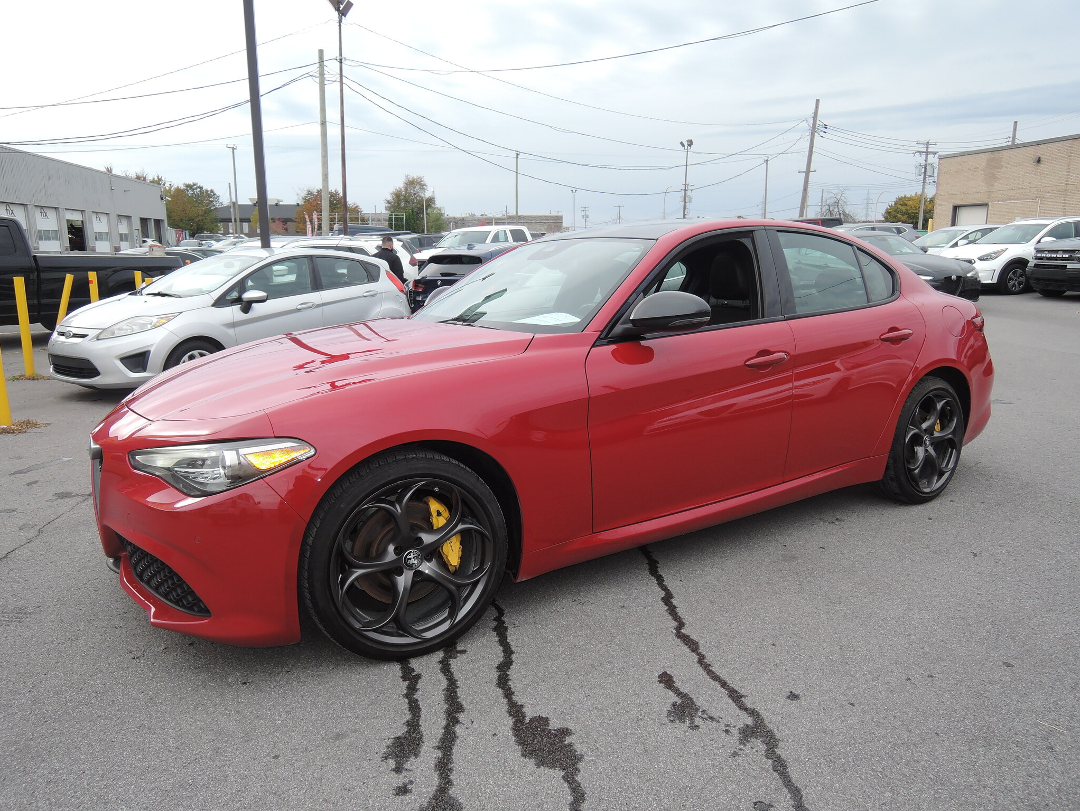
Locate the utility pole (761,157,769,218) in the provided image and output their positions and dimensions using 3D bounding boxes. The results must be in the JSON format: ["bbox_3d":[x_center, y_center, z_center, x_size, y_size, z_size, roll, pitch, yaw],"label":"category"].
[{"bbox_3d":[19.806,-16.655,65.937,0.270,9.860,0.270,-1,11,0],"label":"utility pole"}]

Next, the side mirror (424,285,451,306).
[{"bbox_3d":[-0.542,-0.610,4.164,0.200,0.165,0.245,-7,13,-33],"label":"side mirror"}]

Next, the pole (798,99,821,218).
[{"bbox_3d":[15.876,-12.837,45.025,1.000,10.520,0.320,11,12,30],"label":"pole"}]

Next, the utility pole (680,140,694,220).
[{"bbox_3d":[9.823,-13.298,50.867,0.750,9.120,0.300,0,11,0],"label":"utility pole"}]

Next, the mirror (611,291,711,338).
[{"bbox_3d":[0.447,-0.334,2.686,0.200,0.165,0.245,-7,13,-33],"label":"mirror"}]

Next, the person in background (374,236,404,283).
[{"bbox_3d":[-2.415,-1.842,12.168,0.540,1.770,0.330,5,12,25],"label":"person in background"}]

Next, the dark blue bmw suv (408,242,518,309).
[{"bbox_3d":[-0.780,-2.600,16.400,1.920,1.720,4.800,5,12,26],"label":"dark blue bmw suv"}]

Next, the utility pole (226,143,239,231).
[{"bbox_3d":[-28.558,-18.304,70.882,0.300,12.020,1.800,2,11,11],"label":"utility pole"}]

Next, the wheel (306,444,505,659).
[{"bbox_3d":[-0.434,0.461,2.391,0.662,0.662,0.232,-7,13,-34],"label":"wheel"}]

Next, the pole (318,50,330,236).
[{"bbox_3d":[-9.305,-10.057,32.449,0.300,9.990,0.300,2,11,0],"label":"pole"}]

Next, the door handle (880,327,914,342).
[{"bbox_3d":[1.651,-0.326,3.486,0.235,0.050,0.050,-3,10,-33],"label":"door handle"}]

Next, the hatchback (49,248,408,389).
[{"bbox_3d":[-3.364,-1.031,8.722,1.770,1.470,4.060,7,13,35],"label":"hatchback"}]

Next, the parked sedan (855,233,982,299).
[{"bbox_3d":[6.360,-2.720,14.900,1.870,1.436,4.640,-3,11,-17],"label":"parked sedan"}]

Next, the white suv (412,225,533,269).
[{"bbox_3d":[-1.450,-4.120,21.600,2.020,1.940,5.700,6,12,28],"label":"white suv"}]

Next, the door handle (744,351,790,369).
[{"bbox_3d":[0.898,-0.180,2.967,0.235,0.045,0.050,-7,13,-33],"label":"door handle"}]

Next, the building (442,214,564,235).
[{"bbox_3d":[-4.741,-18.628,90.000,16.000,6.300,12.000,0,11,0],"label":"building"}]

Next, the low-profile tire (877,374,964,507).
[{"bbox_3d":[1.914,0.168,3.875,0.660,0.660,0.250,-7,13,-33],"label":"low-profile tire"}]

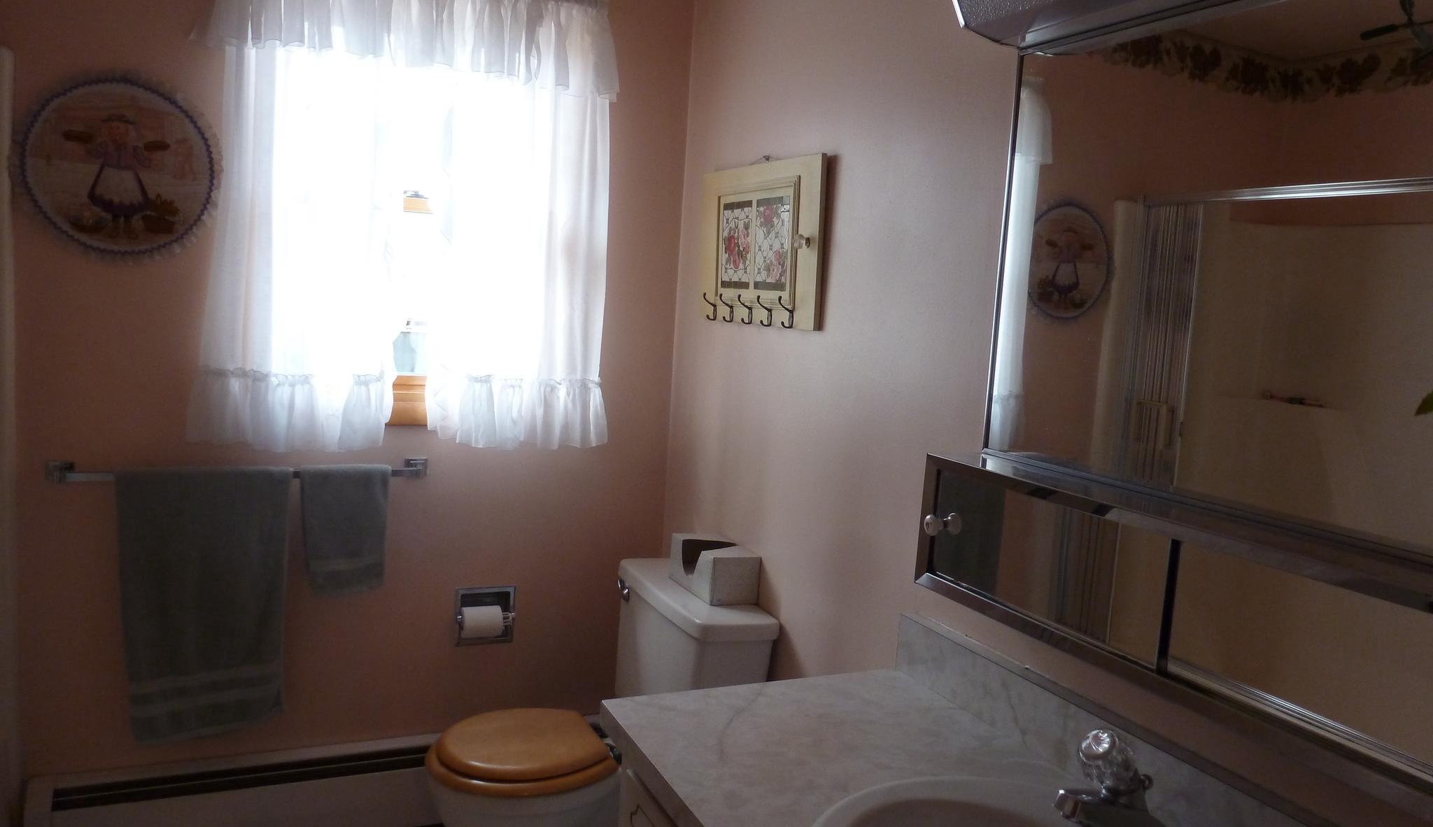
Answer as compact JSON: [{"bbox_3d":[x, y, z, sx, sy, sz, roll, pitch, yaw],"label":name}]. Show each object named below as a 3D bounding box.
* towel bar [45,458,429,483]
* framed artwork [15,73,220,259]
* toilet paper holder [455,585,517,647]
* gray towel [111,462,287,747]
[{"bbox_3d":[-1.080,0.133,2.309,0.804,0.050,0.075,1,7,-25],"label":"towel bar"},{"bbox_3d":[-1.287,-0.532,2.144,0.390,0.392,0.028,1,7,-25],"label":"framed artwork"},{"bbox_3d":[-0.605,0.537,2.617,0.157,0.159,0.090,1,7,-25],"label":"toilet paper holder"},{"bbox_3d":[-1.172,0.430,2.280,0.359,0.619,0.065,1,7,-25],"label":"gray towel"}]

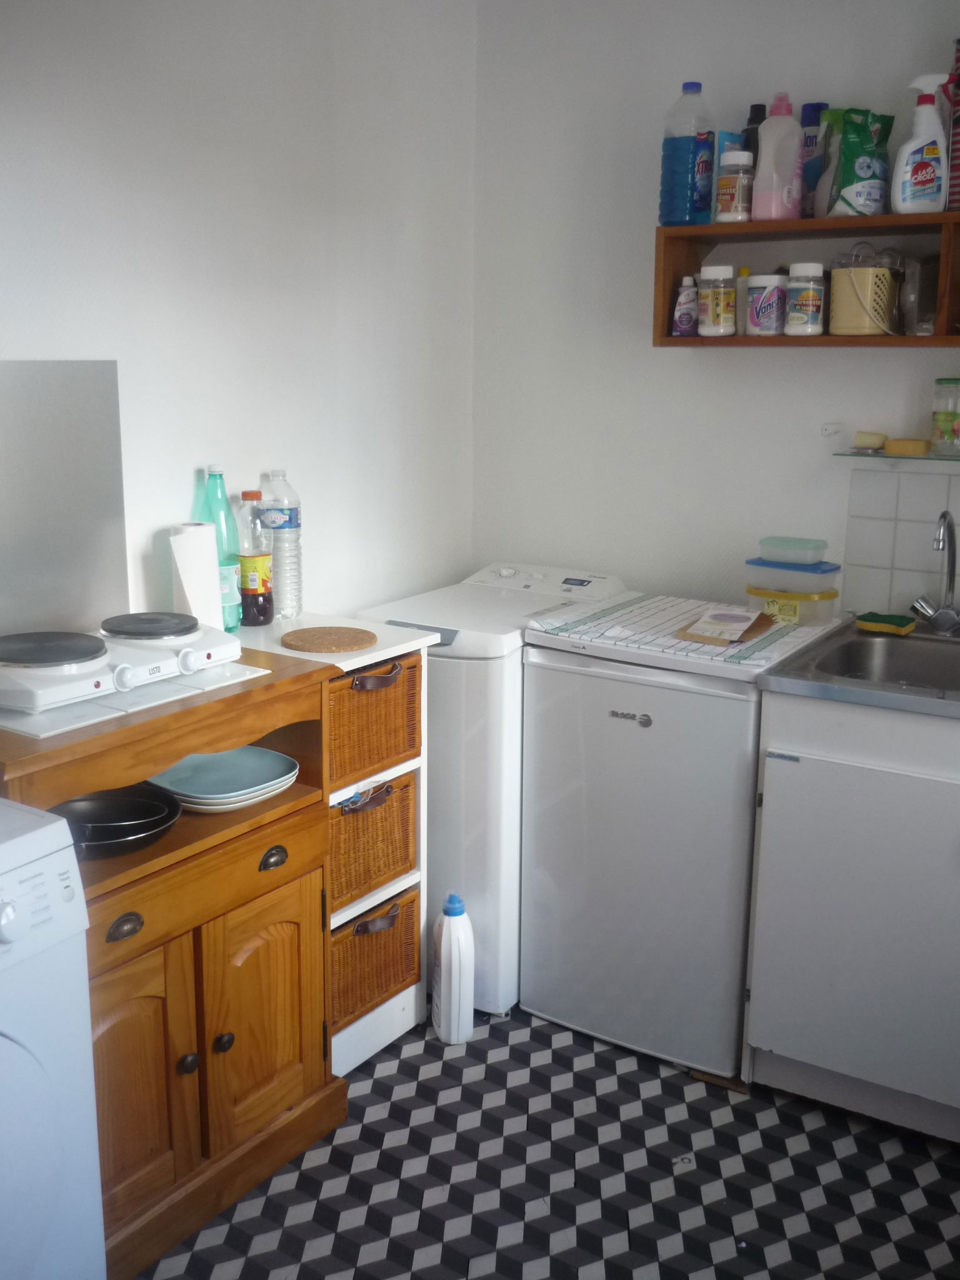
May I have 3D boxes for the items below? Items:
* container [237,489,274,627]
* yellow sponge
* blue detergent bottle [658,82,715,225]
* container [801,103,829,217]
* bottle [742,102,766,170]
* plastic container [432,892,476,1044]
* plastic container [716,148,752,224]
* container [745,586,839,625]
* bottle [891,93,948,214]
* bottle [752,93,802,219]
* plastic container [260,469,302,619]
[{"bbox_3d":[-0.456,-0.166,2.468,0.074,0.270,0.074,-2,13,-10],"label":"container"},{"bbox_3d":[0.850,-0.035,2.545,0.104,0.026,0.068,11,17,39],"label":"yellow sponge"},{"bbox_3d":[0.466,-1.080,2.736,0.097,0.305,0.109,10,16,37],"label":"blue detergent bottle"},{"bbox_3d":[0.668,-0.958,2.459,0.062,0.230,0.060,13,18,43],"label":"container"},{"bbox_3d":[0.574,-0.988,2.552,0.070,0.244,0.060,8,15,30],"label":"bottle"},{"bbox_3d":[-0.054,0.679,2.580,0.080,0.309,0.130,-3,14,-13],"label":"plastic container"},{"bbox_3d":[0.562,-0.991,2.690,0.077,0.152,0.077,1,13,0],"label":"plastic container"},{"bbox_3d":[0.690,-0.080,2.698,0.190,0.069,0.122,10,16,37],"label":"container"},{"bbox_3d":[0.897,-0.983,2.474,0.103,0.239,0.060,6,14,23],"label":"bottle"},{"bbox_3d":[0.599,-0.968,2.465,0.080,0.247,0.112,8,15,30],"label":"bottle"},{"bbox_3d":[-0.425,-0.205,2.620,0.083,0.316,0.083,-1,13,-9],"label":"plastic container"}]

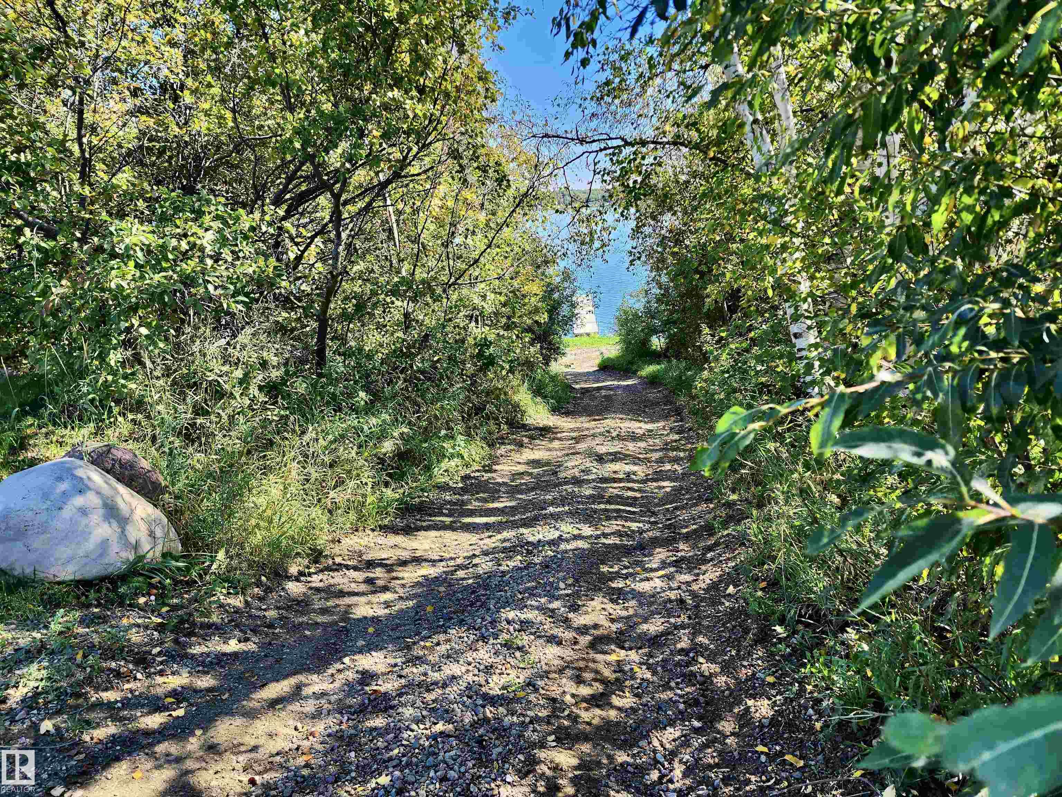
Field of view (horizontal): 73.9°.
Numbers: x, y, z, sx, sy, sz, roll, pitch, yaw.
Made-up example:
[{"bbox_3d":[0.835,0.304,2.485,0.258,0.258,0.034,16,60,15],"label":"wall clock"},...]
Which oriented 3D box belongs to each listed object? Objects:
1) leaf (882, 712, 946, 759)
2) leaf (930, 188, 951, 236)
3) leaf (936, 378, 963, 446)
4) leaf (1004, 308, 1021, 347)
[{"bbox_3d":[0.203,0.177,0.370,0.038,0.022,0.030,4,16,15],"label":"leaf"},{"bbox_3d":[0.669,-0.304,1.150,0.034,0.076,0.025,5,16,16],"label":"leaf"},{"bbox_3d":[0.492,0.017,0.830,0.033,0.083,0.020,5,16,16],"label":"leaf"},{"bbox_3d":[0.614,-0.090,0.900,0.021,0.049,0.020,5,16,19],"label":"leaf"}]

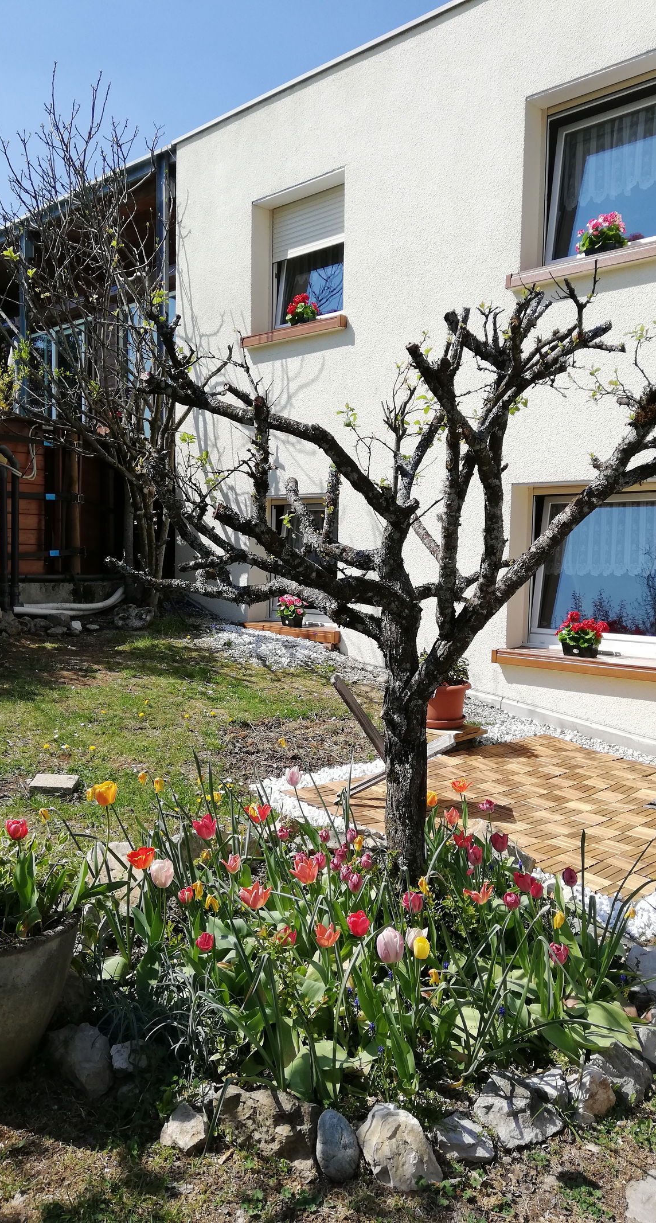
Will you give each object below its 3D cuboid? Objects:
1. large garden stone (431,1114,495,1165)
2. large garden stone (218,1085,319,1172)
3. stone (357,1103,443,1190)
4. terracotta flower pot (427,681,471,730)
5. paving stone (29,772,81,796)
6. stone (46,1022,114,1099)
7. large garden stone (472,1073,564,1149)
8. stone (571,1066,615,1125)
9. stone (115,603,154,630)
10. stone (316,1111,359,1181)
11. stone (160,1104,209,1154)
[{"bbox_3d":[0.318,1.243,2.165,0.148,0.090,0.110,2,5,9],"label":"large garden stone"},{"bbox_3d":[-0.135,1.184,2.108,0.229,0.163,0.149,1,4,0],"label":"large garden stone"},{"bbox_3d":[0.162,1.201,2.068,0.191,0.161,0.143,0,4,-5],"label":"stone"},{"bbox_3d":[0.780,0.620,6.195,0.366,0.285,0.366,1,4,0],"label":"terracotta flower pot"},{"bbox_3d":[-1.368,0.872,4.602,0.210,0.045,0.180,4,9,-6],"label":"paving stone"},{"bbox_3d":[-0.635,1.147,2.350,0.172,0.165,0.140,-1,5,-15],"label":"stone"},{"bbox_3d":[0.461,1.214,2.236,0.220,0.140,0.165,2,5,13],"label":"large garden stone"},{"bbox_3d":[0.661,1.210,2.297,0.100,0.123,0.105,0,4,-5],"label":"stone"},{"bbox_3d":[-1.769,0.048,8.383,0.360,0.240,0.280,0,5,-12],"label":"stone"},{"bbox_3d":[0.021,1.203,2.071,0.101,0.153,0.081,1,4,-2],"label":"stone"},{"bbox_3d":[-0.337,1.210,2.154,0.110,0.100,0.090,0,5,-9],"label":"stone"}]

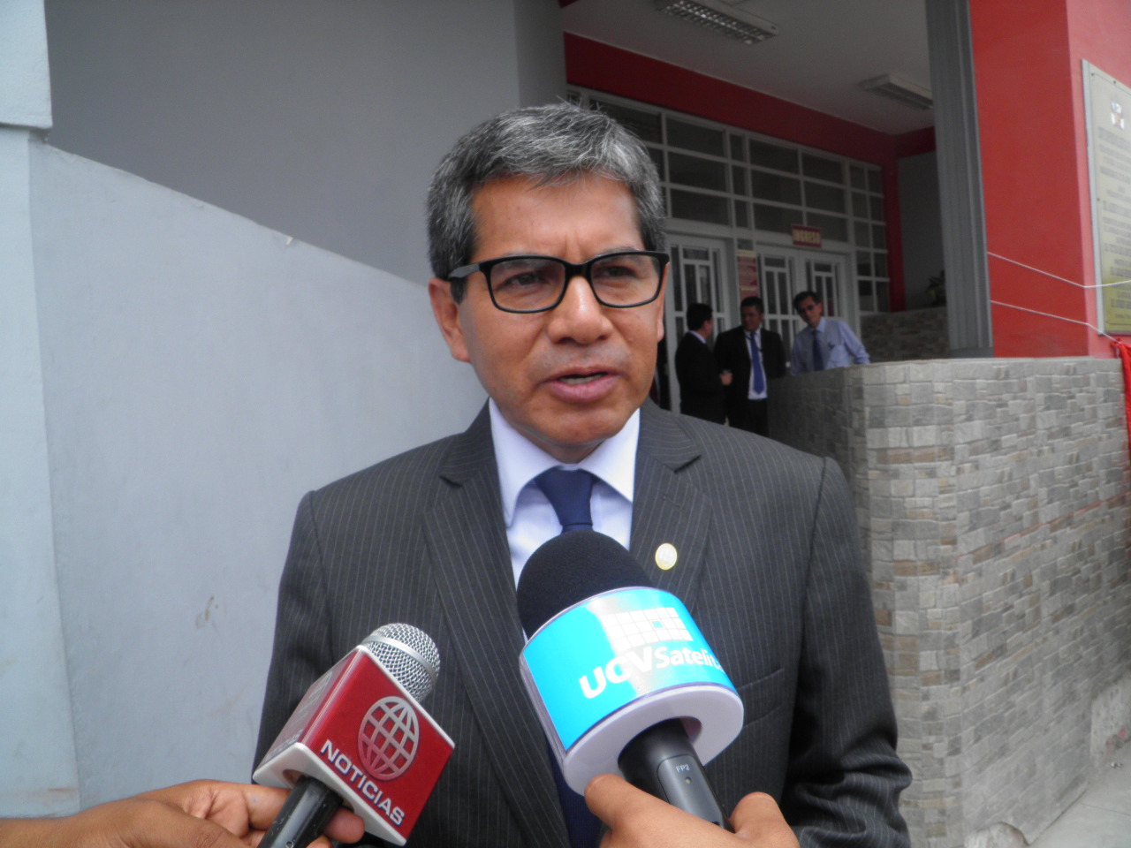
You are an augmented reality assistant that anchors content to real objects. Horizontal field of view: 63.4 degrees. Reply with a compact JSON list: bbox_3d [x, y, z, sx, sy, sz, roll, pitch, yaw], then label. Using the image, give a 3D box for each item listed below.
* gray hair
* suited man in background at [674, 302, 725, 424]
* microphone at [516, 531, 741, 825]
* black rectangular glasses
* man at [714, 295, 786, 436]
[{"bbox_3d":[-0.019,-0.151,0.716,0.178,0.185,0.200,-5,4,-17],"label":"gray hair"},{"bbox_3d":[0.942,0.024,6.100,0.360,1.660,0.500,-4,0,-13],"label":"suited man in background"},{"bbox_3d":[0.040,0.150,0.513,0.100,0.098,0.245,-8,34,-16],"label":"microphone"},{"bbox_3d":[-0.007,-0.096,0.678,0.140,0.046,0.143,-5,4,-18],"label":"black rectangular glasses"},{"bbox_3d":[1.319,-0.031,6.300,0.530,1.700,0.320,-4,0,7],"label":"man"}]

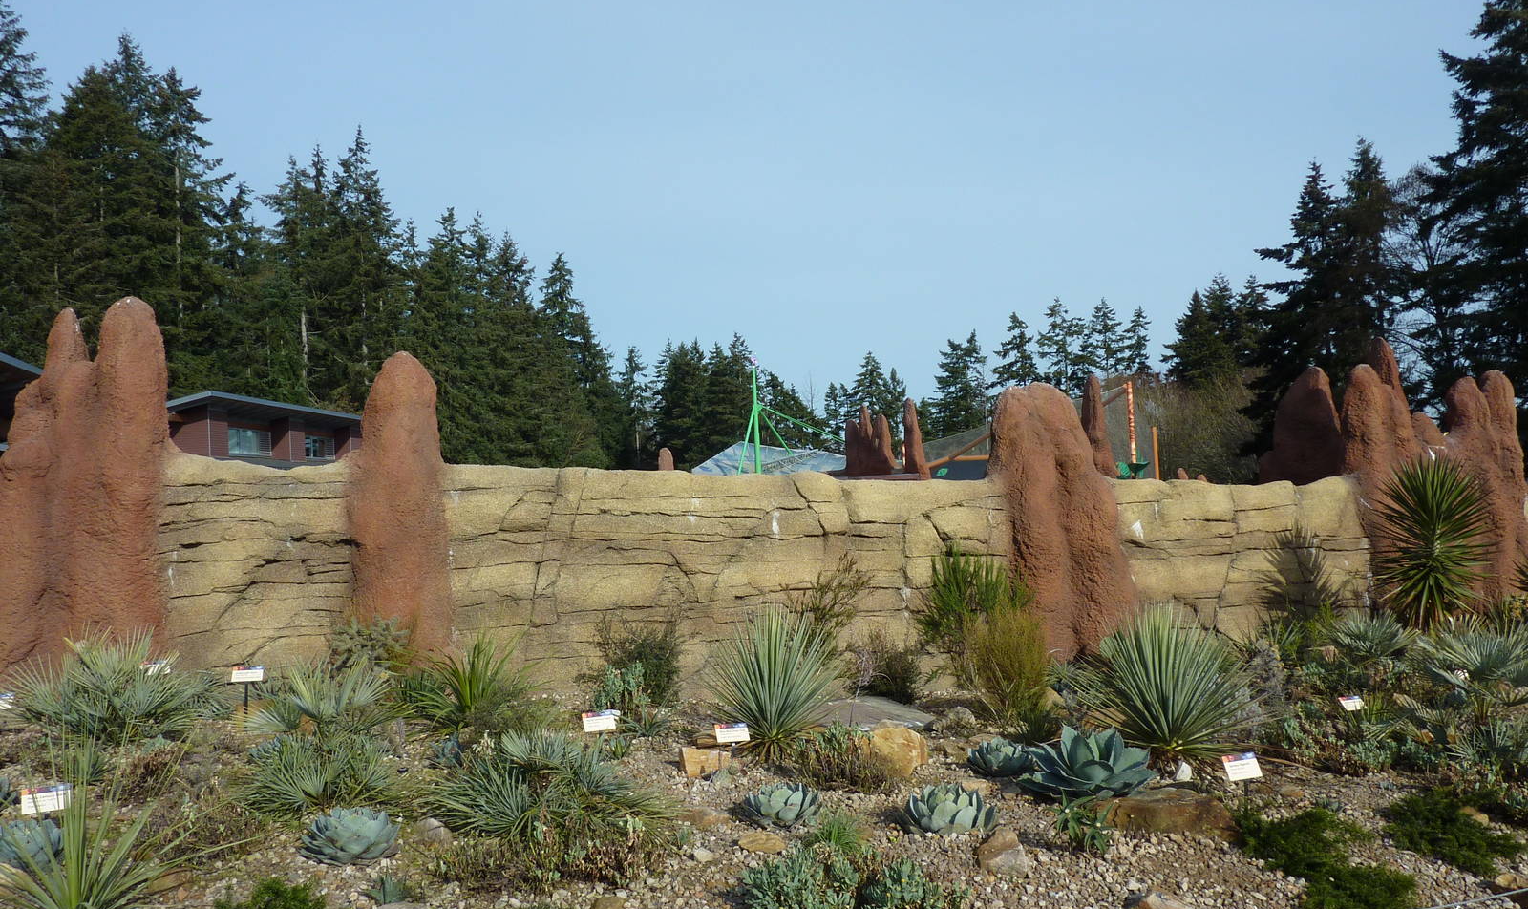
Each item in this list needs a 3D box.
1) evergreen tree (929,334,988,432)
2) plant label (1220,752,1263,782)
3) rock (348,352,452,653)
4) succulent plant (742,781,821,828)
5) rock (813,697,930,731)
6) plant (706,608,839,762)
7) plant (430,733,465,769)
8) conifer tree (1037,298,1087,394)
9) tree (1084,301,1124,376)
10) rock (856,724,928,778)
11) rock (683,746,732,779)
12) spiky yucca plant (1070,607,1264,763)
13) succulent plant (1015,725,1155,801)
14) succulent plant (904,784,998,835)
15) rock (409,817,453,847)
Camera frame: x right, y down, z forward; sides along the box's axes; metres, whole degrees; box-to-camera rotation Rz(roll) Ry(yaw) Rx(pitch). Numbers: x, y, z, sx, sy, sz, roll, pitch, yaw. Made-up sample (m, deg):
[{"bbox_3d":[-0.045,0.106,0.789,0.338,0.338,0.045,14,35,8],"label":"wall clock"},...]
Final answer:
[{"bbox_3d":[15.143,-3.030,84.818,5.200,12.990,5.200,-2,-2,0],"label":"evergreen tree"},{"bbox_3d":[2.082,1.359,4.800,0.155,0.103,0.015,-5,-25,-9],"label":"plant label"},{"bbox_3d":[-2.134,0.320,6.500,0.580,1.800,0.560,-3,-2,0],"label":"rock"},{"bbox_3d":[0.073,1.484,4.650,0.340,0.170,0.330,-2,-1,0],"label":"succulent plant"},{"bbox_3d":[0.637,1.489,6.300,0.670,0.135,0.440,-2,-2,-6],"label":"rock"},{"bbox_3d":[0.041,1.041,5.000,0.600,0.680,0.590,-2,0,0],"label":"plant"},{"bbox_3d":[-1.393,1.304,4.850,0.155,0.145,0.150,-2,-2,0],"label":"plant"},{"bbox_3d":[25.142,-4.905,91.771,5.000,16.380,5.000,-2,-2,0],"label":"conifer tree"},{"bbox_3d":[28.671,-4.922,91.774,4.500,16.150,4.500,-2,-2,0],"label":"tree"},{"bbox_3d":[0.611,1.428,5.300,0.350,0.230,0.270,-2,-2,0],"label":"rock"},{"bbox_3d":[-0.252,1.376,4.900,0.220,0.130,0.160,-3,-2,0],"label":"rock"},{"bbox_3d":[2.124,1.214,5.800,0.970,0.770,0.920,-3,-2,19],"label":"spiky yucca plant"},{"bbox_3d":[1.510,1.454,5.200,0.620,0.300,0.570,-3,-2,15],"label":"succulent plant"},{"bbox_3d":[0.773,1.469,4.550,0.385,0.190,0.370,-2,-1,0],"label":"succulent plant"},{"bbox_3d":[-1.175,1.335,3.900,0.145,0.088,0.120,-3,-2,0],"label":"rock"}]

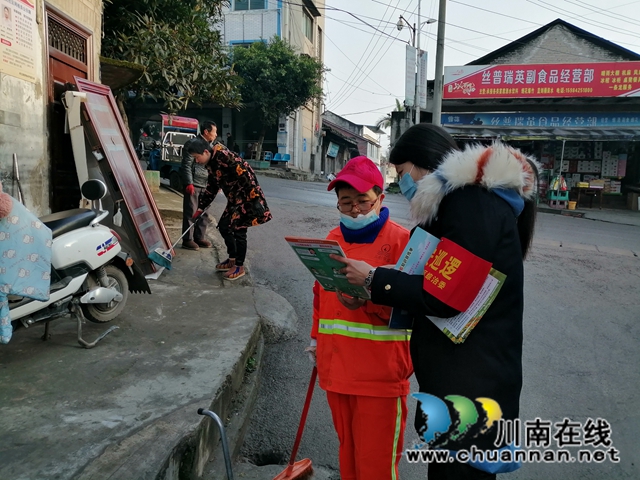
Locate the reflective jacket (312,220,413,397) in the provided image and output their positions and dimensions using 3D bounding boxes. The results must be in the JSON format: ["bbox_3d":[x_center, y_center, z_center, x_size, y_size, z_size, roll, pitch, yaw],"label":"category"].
[{"bbox_3d":[0.162,0.257,1.830,0.430,0.640,0.300,7,9,36],"label":"reflective jacket"}]

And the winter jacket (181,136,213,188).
[{"bbox_3d":[-1.516,-0.967,6.000,0.340,0.670,0.500,6,8,31],"label":"winter jacket"}]

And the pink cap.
[{"bbox_3d":[0.135,-0.238,1.770,0.175,0.135,0.255,5,18,26],"label":"pink cap"}]

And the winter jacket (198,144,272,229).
[{"bbox_3d":[-0.915,-0.532,4.970,0.620,0.920,0.520,-29,17,-16],"label":"winter jacket"}]

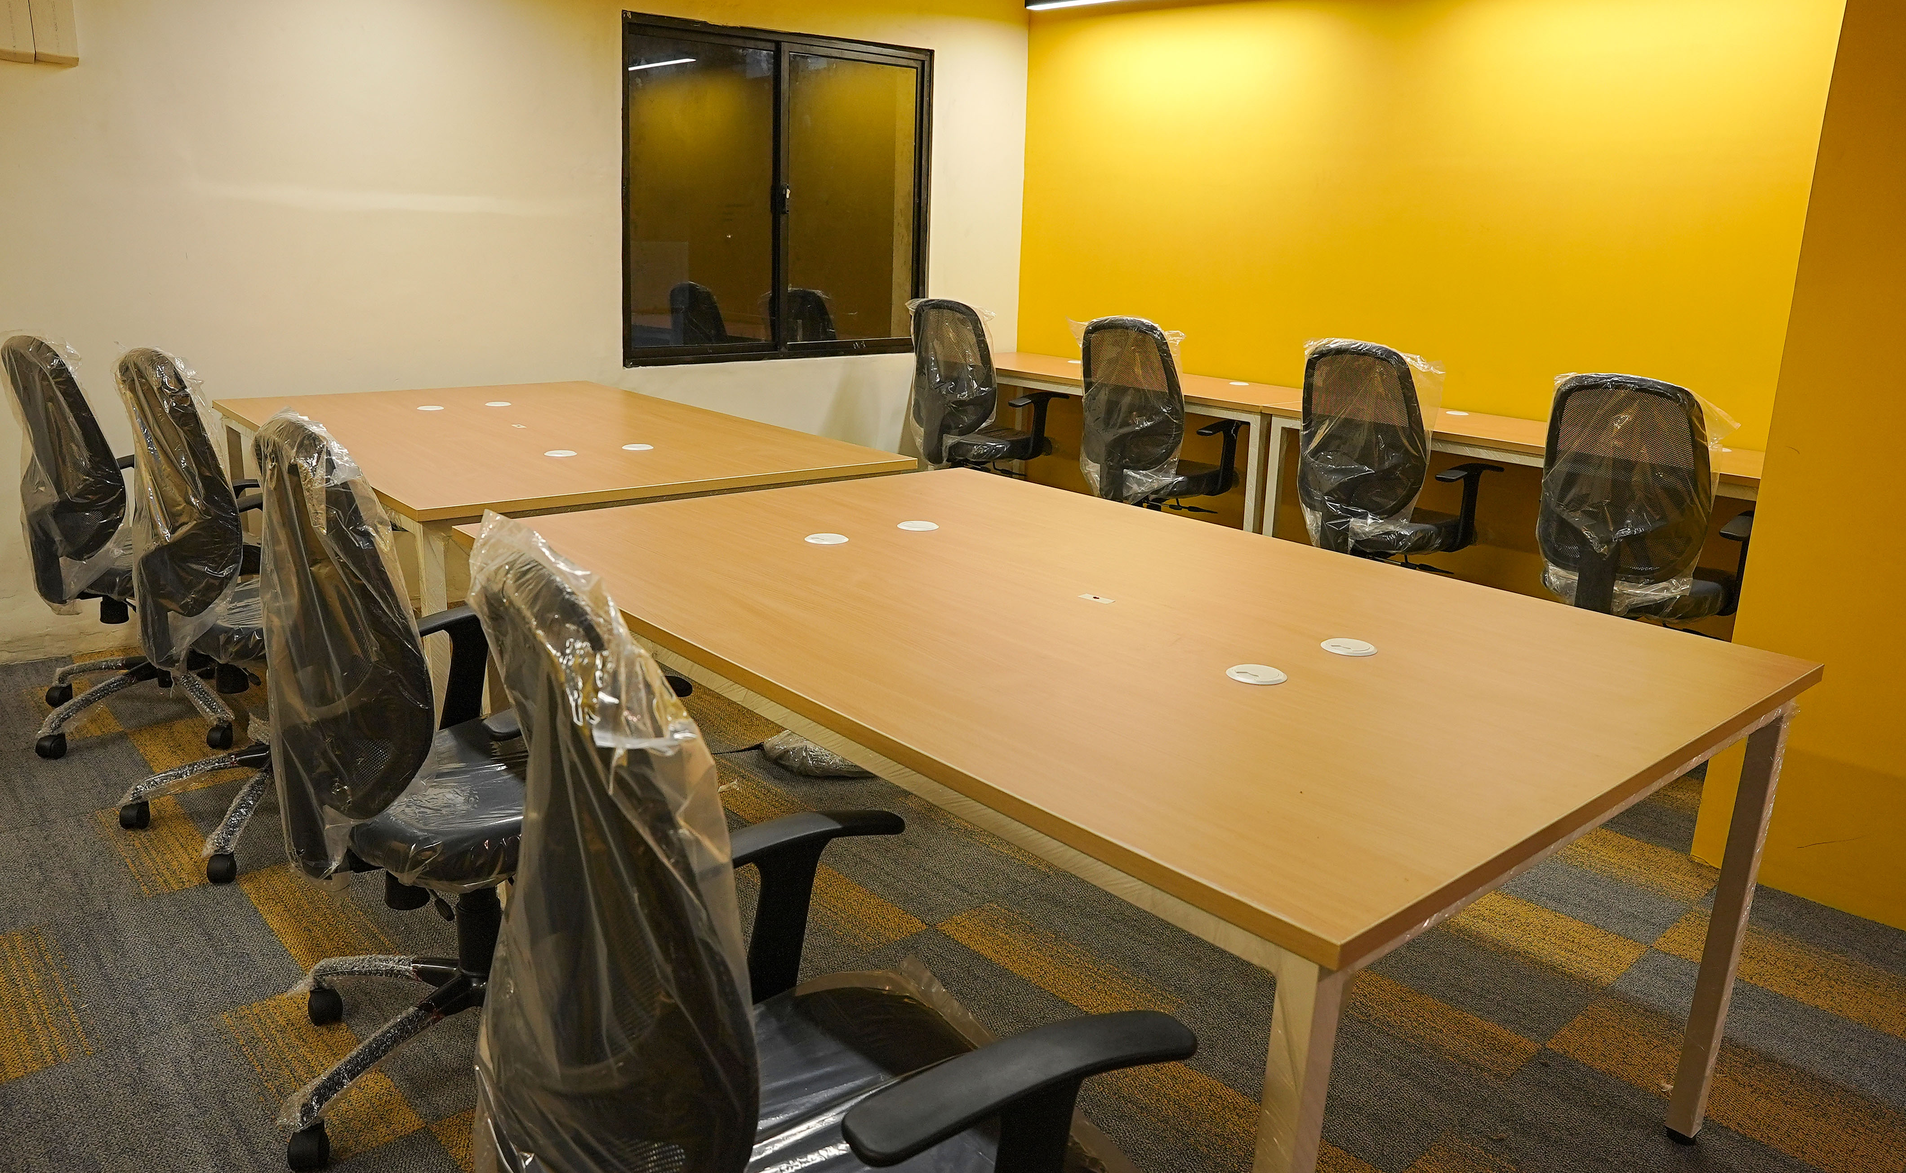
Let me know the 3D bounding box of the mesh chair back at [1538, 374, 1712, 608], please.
[{"bbox_3d":[1.687,-0.267,3.385,0.150,0.550,0.450,-7,18,-32],"label":"mesh chair back"}]

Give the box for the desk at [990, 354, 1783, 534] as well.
[{"bbox_3d":[1.280,-0.313,4.902,0.600,0.750,3.600,-10,19,-38],"label":"desk"}]

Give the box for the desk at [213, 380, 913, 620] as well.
[{"bbox_3d":[-1.126,-0.059,3.607,1.200,0.750,1.800,-10,19,-38],"label":"desk"}]

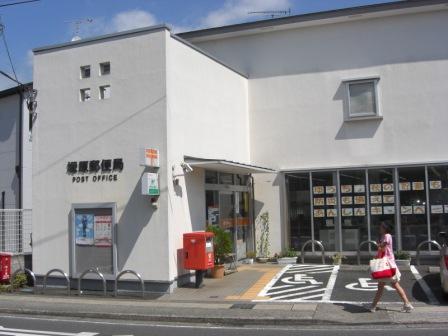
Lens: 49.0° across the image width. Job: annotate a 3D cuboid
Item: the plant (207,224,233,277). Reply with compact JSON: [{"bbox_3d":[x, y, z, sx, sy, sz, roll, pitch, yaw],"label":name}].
[{"bbox_3d":[-0.062,2.193,12.953,0.670,1.377,0.670,-3,-4,23],"label":"plant"}]

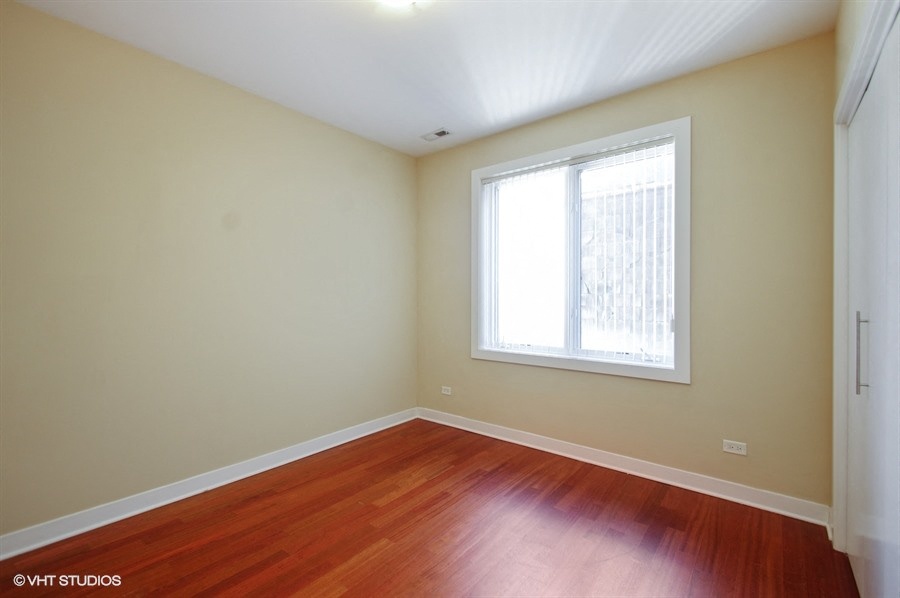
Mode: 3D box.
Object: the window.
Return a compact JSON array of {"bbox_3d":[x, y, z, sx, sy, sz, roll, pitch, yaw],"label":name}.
[{"bbox_3d":[0.906,-0.317,2.994,1.720,1.745,0.110,0,0,38],"label":"window"}]

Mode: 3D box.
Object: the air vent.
[{"bbox_3d":[-0.126,-1.463,3.353,0.285,0.018,0.130,0,0,38],"label":"air vent"}]

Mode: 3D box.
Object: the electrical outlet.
[{"bbox_3d":[1.750,0.915,2.303,0.114,0.071,0.012,0,0,38],"label":"electrical outlet"}]

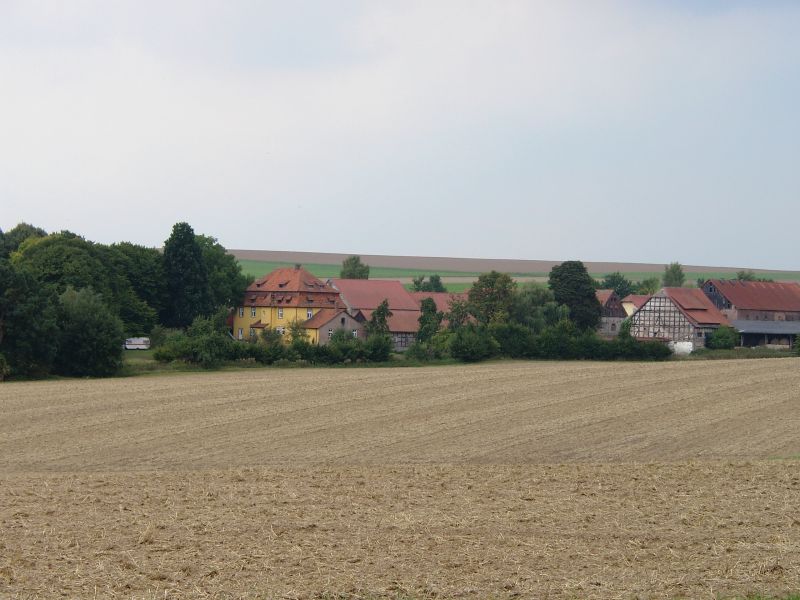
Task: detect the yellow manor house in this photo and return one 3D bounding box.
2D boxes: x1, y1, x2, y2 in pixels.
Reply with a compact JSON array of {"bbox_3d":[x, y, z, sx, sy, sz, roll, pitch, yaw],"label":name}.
[{"bbox_3d":[-20.050,0.920,427.000,12.200,14.700,17.500,0,0,-42],"label":"yellow manor house"}]

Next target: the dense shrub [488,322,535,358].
[{"bbox_3d":[19.150,6.960,397.000,7.900,6.200,7.500,0,0,0],"label":"dense shrub"}]

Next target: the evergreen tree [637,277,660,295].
[{"bbox_3d":[53.760,-0.320,500.000,5.200,9.500,4.900,0,0,0],"label":"evergreen tree"}]

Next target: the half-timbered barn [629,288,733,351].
[{"bbox_3d":[52.620,3.600,432.000,14.300,11.500,14.000,0,0,35],"label":"half-timbered barn"}]

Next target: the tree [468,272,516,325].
[{"bbox_3d":[16.310,2.050,412.000,8.200,14.600,7.800,0,0,0],"label":"tree"}]

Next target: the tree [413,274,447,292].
[{"bbox_3d":[6.700,-0.800,525.000,7.700,10.000,7.300,0,0,0],"label":"tree"}]

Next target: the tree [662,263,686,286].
[{"bbox_3d":[61.760,-1.800,520.000,5.400,13.300,5.100,0,0,0],"label":"tree"}]

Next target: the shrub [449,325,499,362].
[{"bbox_3d":[12.530,7.420,394.000,8.500,6.500,8.100,0,0,0],"label":"shrub"}]

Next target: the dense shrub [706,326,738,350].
[{"bbox_3d":[59.170,7.060,424.000,5.900,4.400,5.600,0,0,0],"label":"dense shrub"}]

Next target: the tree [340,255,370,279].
[{"bbox_3d":[-10.110,-3.070,525.000,6.800,14.500,6.500,0,0,0],"label":"tree"}]

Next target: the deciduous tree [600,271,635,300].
[{"bbox_3d":[46.110,-0.530,490.000,7.200,10.600,6.800,0,0,0],"label":"deciduous tree"}]

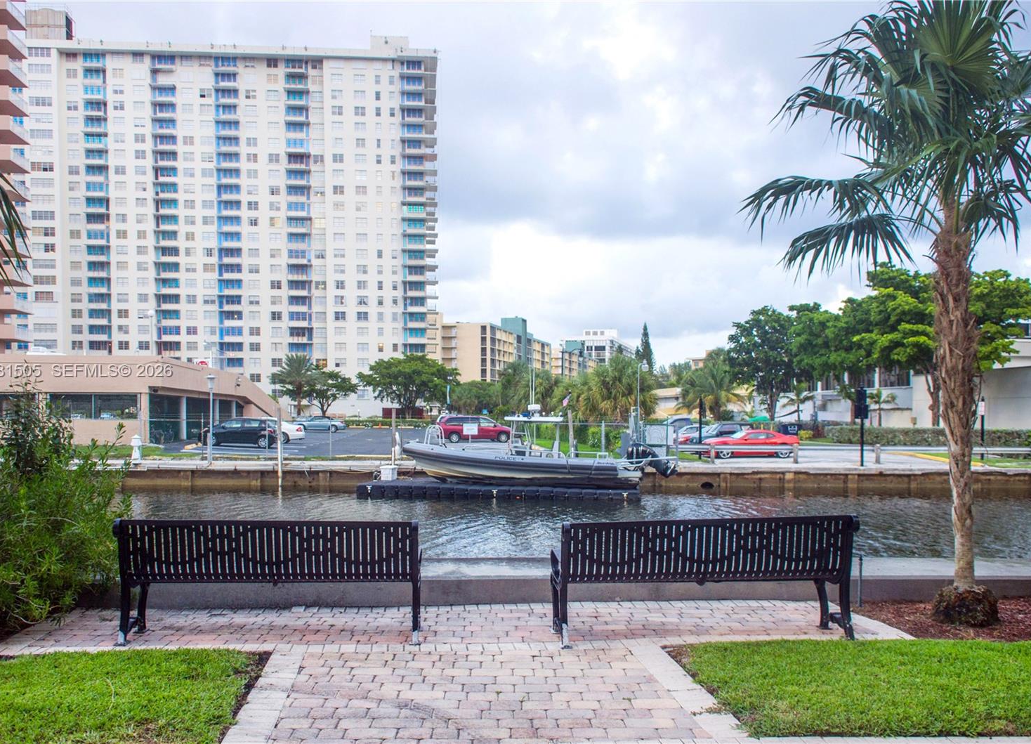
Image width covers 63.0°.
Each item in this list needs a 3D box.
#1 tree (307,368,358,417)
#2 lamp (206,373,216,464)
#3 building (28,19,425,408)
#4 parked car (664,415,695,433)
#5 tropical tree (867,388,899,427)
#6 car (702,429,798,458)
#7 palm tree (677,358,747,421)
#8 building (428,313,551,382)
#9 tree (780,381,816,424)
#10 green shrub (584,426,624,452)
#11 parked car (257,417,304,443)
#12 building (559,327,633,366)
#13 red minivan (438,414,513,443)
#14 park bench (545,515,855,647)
[{"bbox_3d":[-21.382,2.909,98.000,6.241,6.638,6.241,0,-2,0],"label":"tree"},{"bbox_3d":[-11.575,1.741,32.000,0.434,3.381,0.434,0,-2,0],"label":"lamp"},{"bbox_3d":[-50.100,-24.500,153.400,72.000,67.000,22.000,0,-2,-3],"label":"building"},{"bbox_3d":[11.020,3.861,56.000,4.900,1.800,1.900,0,-2,-3],"label":"parked car"},{"bbox_3d":[26.151,3.035,60.000,2.505,3.813,2.505,0,-2,0],"label":"tropical tree"},{"bbox_3d":[11.630,3.540,41.850,4.840,1.380,1.920,0,-2,-2],"label":"car"},{"bbox_3d":[14.765,2.022,63.000,5.262,6.019,5.000,0,-2,0],"label":"palm tree"},{"bbox_3d":[-5.000,-1.000,240.000,18.000,26.000,61.000,-1,-2,17],"label":"building"},{"bbox_3d":[22.522,3.010,67.000,2.900,4.600,2.900,0,-2,0],"label":"tree"},{"bbox_3d":[4.760,3.620,45.200,2.100,1.350,1.700,0,-2,0],"label":"green shrub"},{"bbox_3d":[-14.800,3.530,50.300,4.700,1.450,1.800,0,-2,7],"label":"parked car"},{"bbox_3d":[40.000,2.500,410.000,24.000,38.000,52.000,0,-2,13],"label":"building"},{"bbox_3d":[-2.500,3.500,53.000,4.950,1.740,1.930,1,-2,-13],"label":"red minivan"},{"bbox_3d":[1.230,1.360,5.700,1.940,0.810,0.620,0,-2,-6],"label":"park bench"}]

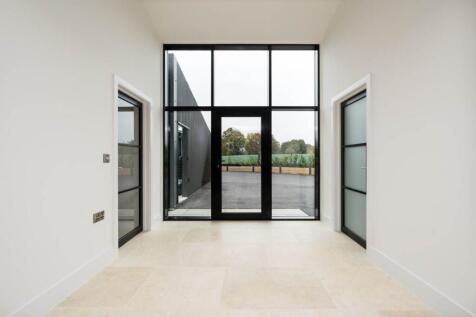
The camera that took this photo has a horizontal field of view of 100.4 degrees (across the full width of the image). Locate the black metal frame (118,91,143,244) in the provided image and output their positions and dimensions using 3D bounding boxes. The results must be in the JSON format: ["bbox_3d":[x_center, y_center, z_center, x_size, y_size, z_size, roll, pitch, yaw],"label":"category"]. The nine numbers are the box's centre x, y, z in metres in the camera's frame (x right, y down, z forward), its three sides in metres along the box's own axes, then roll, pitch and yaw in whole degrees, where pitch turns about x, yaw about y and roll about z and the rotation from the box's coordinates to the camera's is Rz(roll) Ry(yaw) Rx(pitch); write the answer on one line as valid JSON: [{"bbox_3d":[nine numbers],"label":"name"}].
[{"bbox_3d":[-1.527,0.141,2.733,0.050,2.010,0.815,0,0,1],"label":"black metal frame"}]

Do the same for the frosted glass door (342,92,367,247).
[{"bbox_3d":[1.640,0.143,2.700,0.050,2.010,0.820,0,0,1],"label":"frosted glass door"}]

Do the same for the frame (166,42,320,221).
[{"bbox_3d":[0.075,-0.476,3.715,2.890,3.263,0.090,0,0,1],"label":"frame"}]

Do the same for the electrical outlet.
[{"bbox_3d":[-1.423,0.601,2.030,0.012,0.087,0.148,0,0,1],"label":"electrical outlet"}]

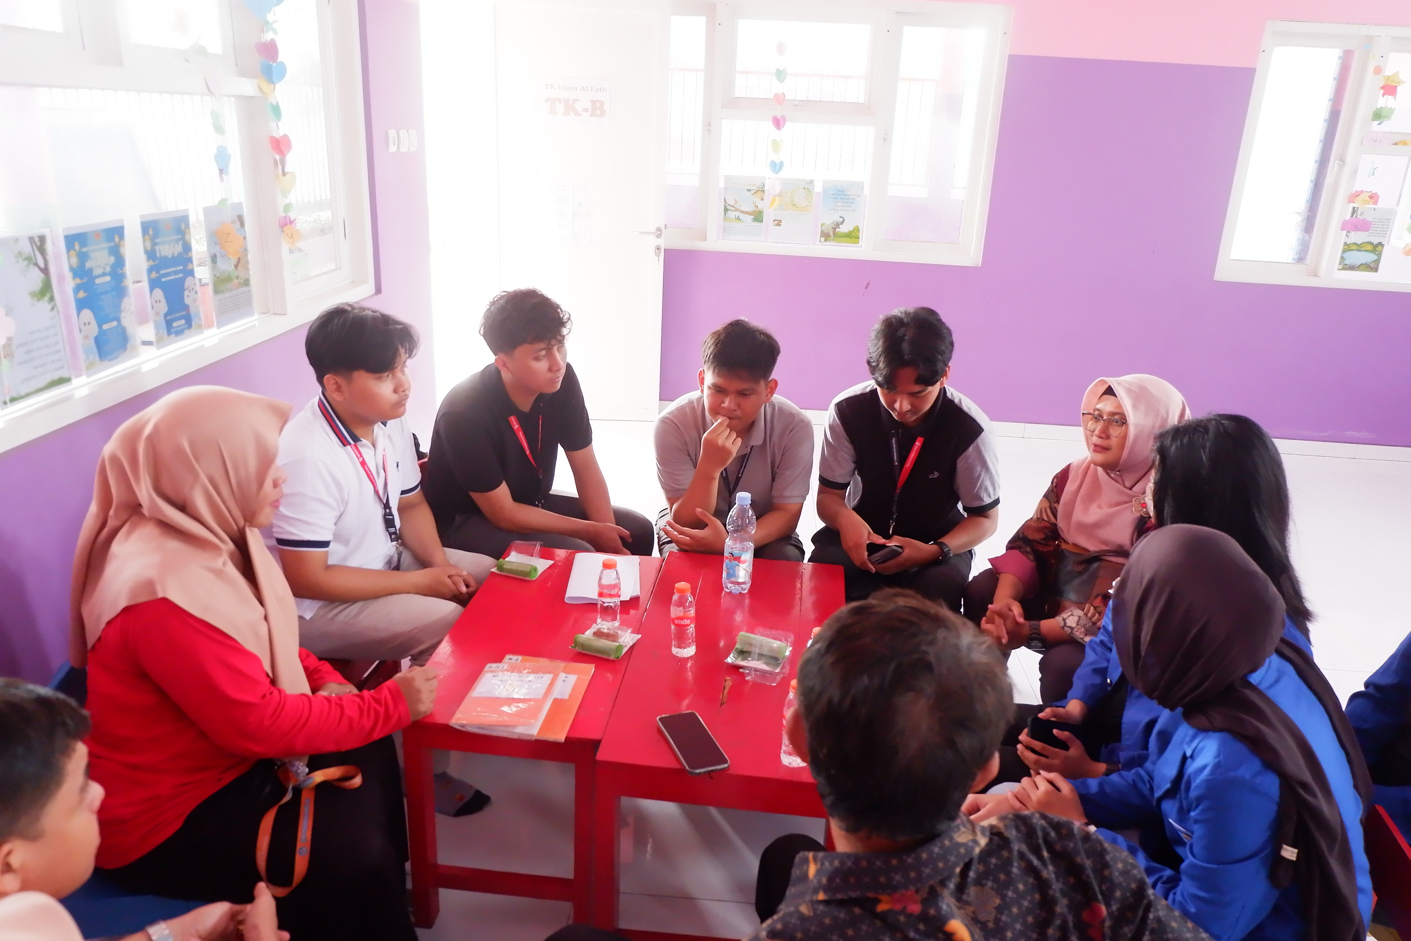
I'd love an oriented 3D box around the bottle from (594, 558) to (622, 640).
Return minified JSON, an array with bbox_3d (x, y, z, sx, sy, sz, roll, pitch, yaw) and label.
[{"bbox_3d":[-0.216,0.270,2.103,0.051,0.151,0.051,4,20,3],"label":"bottle"}]

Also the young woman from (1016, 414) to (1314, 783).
[{"bbox_3d":[0.897,0.420,1.904,0.690,1.070,0.500,2,20,-1],"label":"young woman"}]

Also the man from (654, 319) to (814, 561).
[{"bbox_3d":[0.097,0.092,2.649,0.500,1.100,0.740,3,20,1],"label":"man"}]

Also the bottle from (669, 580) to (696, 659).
[{"bbox_3d":[-0.040,0.296,1.879,0.051,0.151,0.051,4,20,3],"label":"bottle"}]

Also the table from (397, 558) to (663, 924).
[{"bbox_3d":[-0.362,0.570,2.182,0.404,0.480,0.785,4,20,4],"label":"table"}]

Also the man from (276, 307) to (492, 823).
[{"bbox_3d":[-0.761,0.160,2.272,0.720,1.150,0.520,12,22,25],"label":"man"}]

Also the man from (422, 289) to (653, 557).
[{"bbox_3d":[-0.488,0.025,2.692,0.740,1.140,0.550,18,25,35],"label":"man"}]

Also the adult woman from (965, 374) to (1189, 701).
[{"bbox_3d":[0.939,0.279,2.308,0.680,1.060,0.540,-8,23,-27],"label":"adult woman"}]

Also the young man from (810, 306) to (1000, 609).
[{"bbox_3d":[0.518,0.111,2.580,0.530,1.150,0.750,8,21,14],"label":"young man"}]

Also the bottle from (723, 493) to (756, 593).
[{"bbox_3d":[0.077,0.164,2.132,0.068,0.236,0.068,4,20,3],"label":"bottle"}]

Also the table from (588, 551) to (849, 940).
[{"bbox_3d":[0.064,0.612,2.037,0.430,0.540,0.835,5,20,5],"label":"table"}]

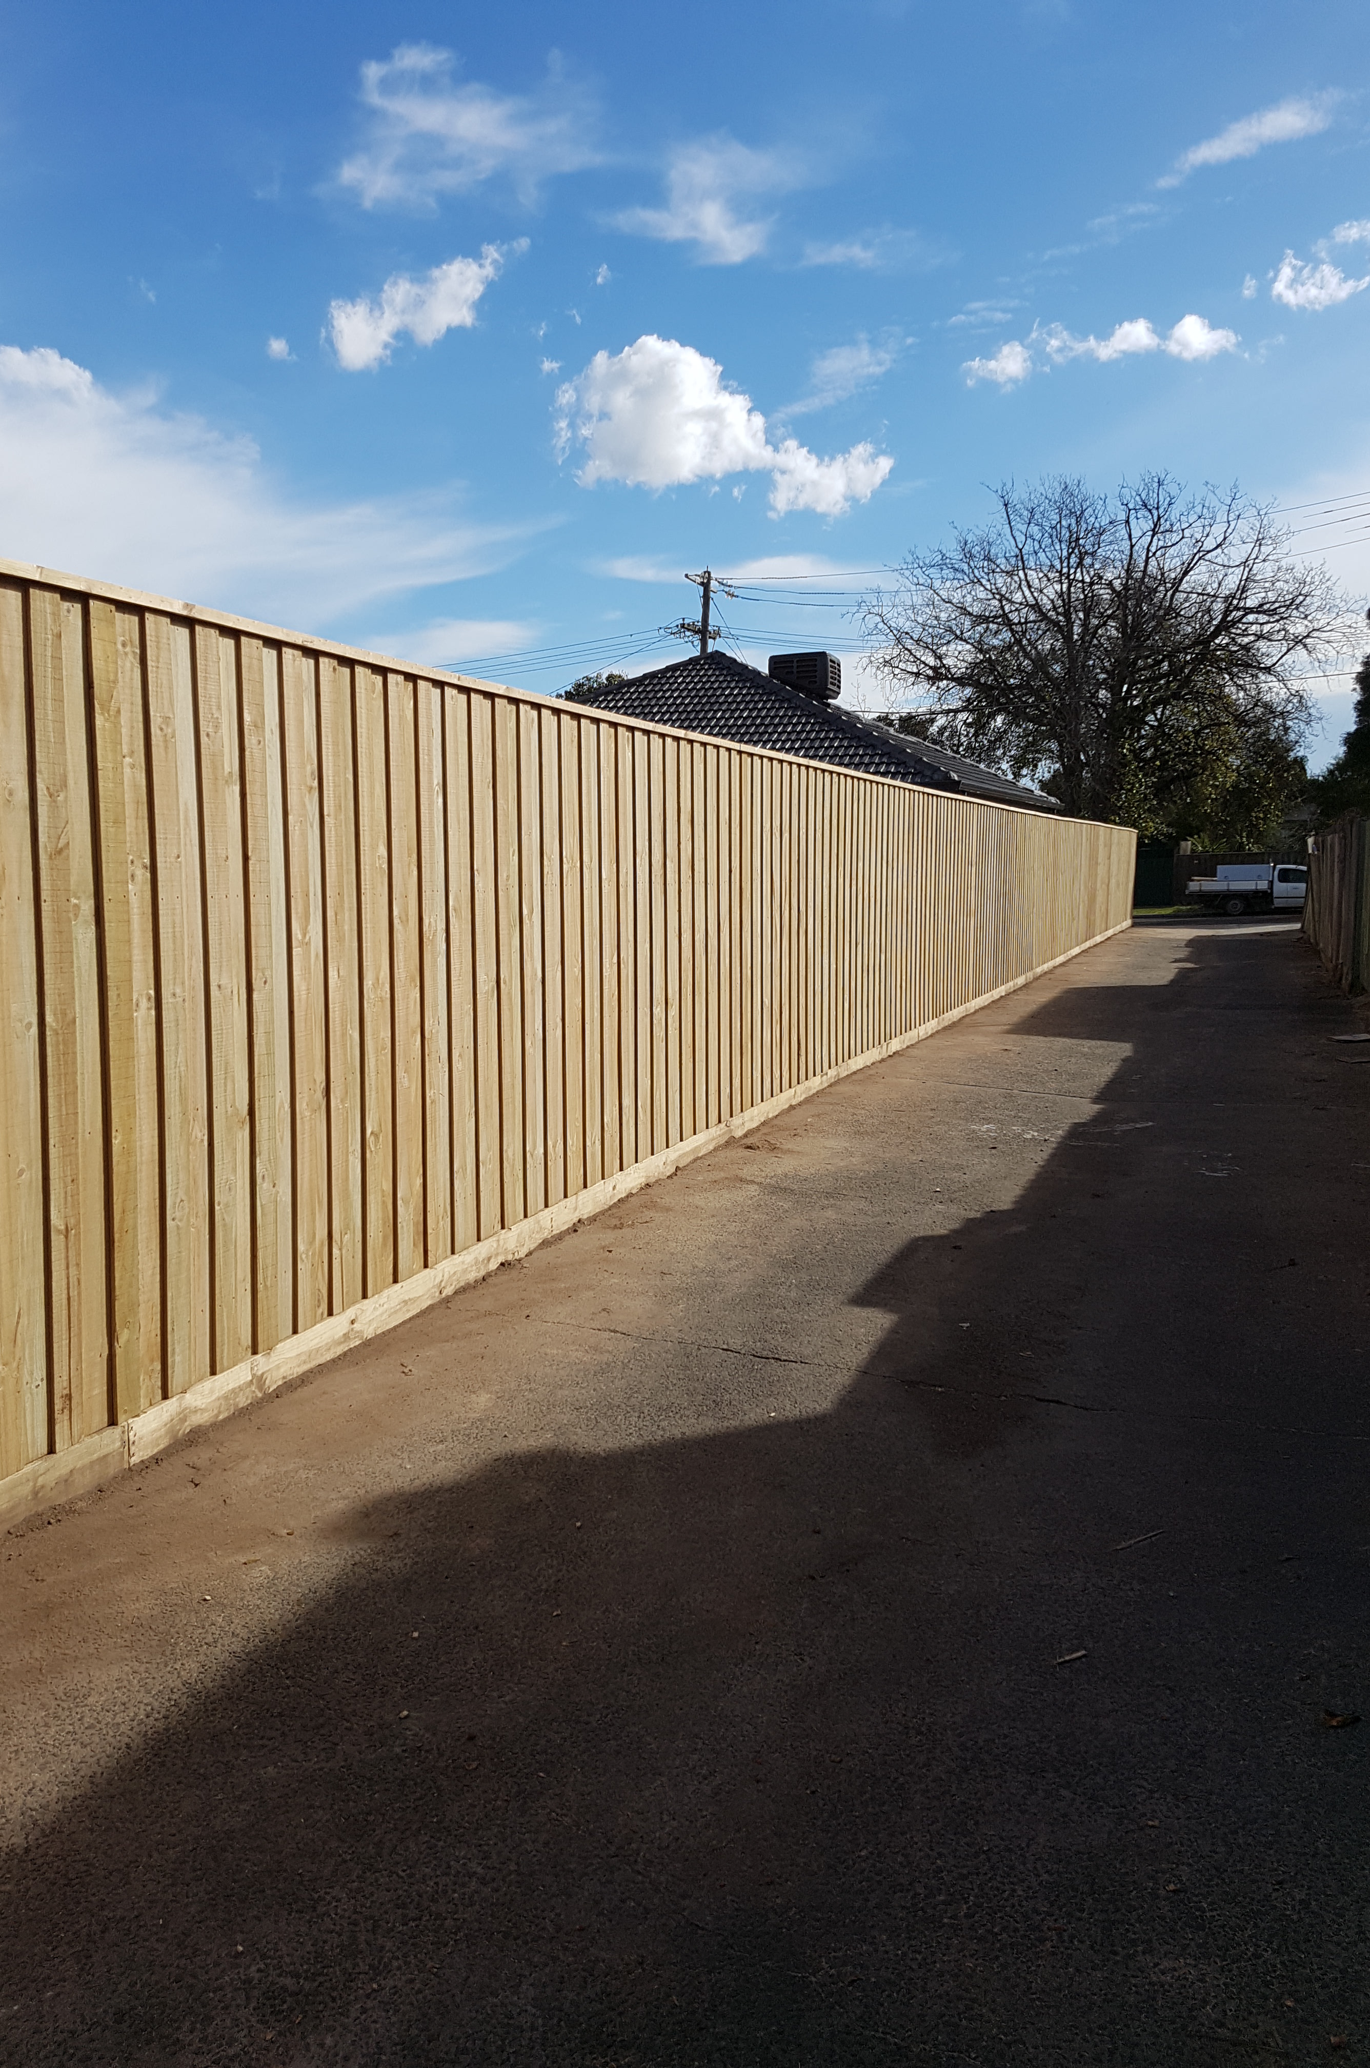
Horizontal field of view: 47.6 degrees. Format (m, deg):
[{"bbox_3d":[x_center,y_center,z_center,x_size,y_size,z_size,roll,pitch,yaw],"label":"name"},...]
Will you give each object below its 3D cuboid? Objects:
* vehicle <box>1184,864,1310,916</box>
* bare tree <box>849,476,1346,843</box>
[{"bbox_3d":[18.829,-4.620,49.800,5.100,1.740,1.830,2,7,18],"label":"vehicle"},{"bbox_3d":[14.766,-12.005,55.478,16.000,15.300,15.000,2,7,20],"label":"bare tree"}]

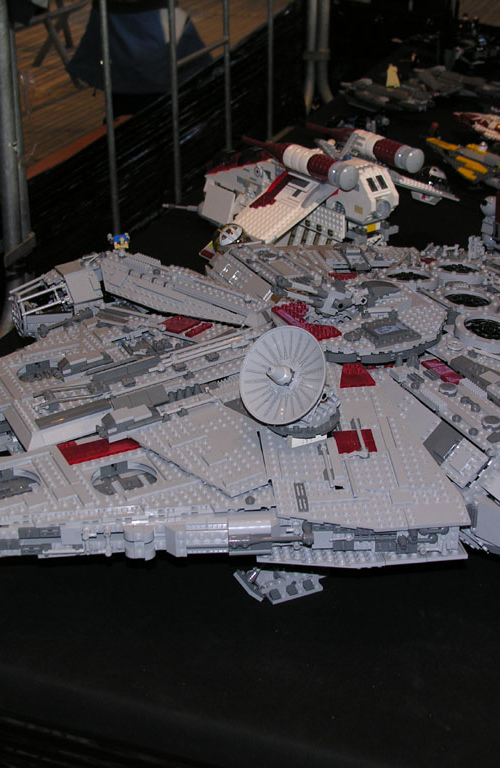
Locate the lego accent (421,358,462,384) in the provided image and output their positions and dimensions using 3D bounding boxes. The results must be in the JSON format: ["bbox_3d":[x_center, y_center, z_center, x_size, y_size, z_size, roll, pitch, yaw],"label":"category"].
[{"bbox_3d":[0.165,-0.011,1.092,0.016,0.005,0.045,-13,30,-22],"label":"lego accent"}]

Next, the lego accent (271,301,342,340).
[{"bbox_3d":[0.053,-0.056,1.156,0.037,0.006,0.076,-13,30,-22],"label":"lego accent"}]

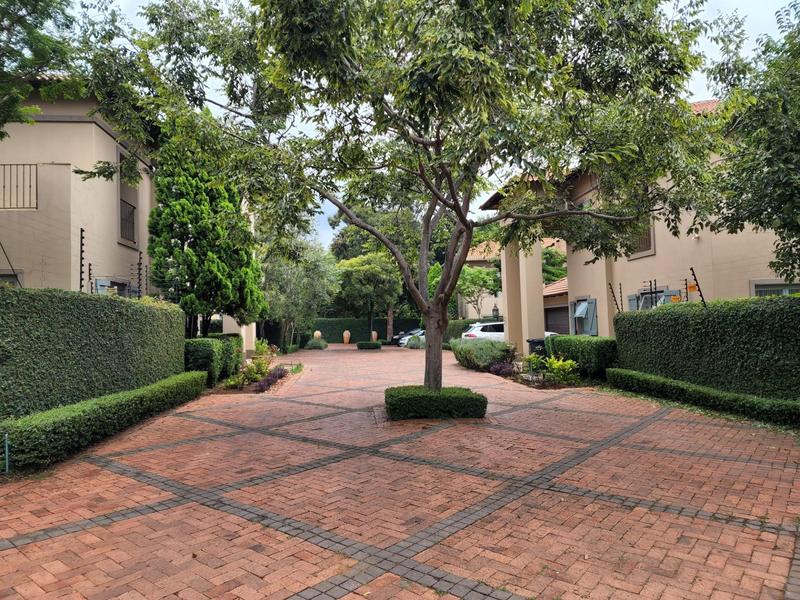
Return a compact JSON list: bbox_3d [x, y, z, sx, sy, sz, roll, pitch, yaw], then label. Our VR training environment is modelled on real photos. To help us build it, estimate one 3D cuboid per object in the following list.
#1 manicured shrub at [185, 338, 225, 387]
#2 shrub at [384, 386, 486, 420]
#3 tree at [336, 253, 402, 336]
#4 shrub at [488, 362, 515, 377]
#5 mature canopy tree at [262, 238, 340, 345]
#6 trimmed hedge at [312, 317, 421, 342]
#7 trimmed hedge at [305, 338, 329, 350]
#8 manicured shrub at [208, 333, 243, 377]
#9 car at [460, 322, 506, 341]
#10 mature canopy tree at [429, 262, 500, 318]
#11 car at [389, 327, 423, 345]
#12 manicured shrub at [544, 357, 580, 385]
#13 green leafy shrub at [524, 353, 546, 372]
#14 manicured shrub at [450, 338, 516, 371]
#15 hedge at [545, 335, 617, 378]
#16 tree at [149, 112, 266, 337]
[{"bbox_3d":[-5.513,1.748,14.400,1.350,1.250,1.150,-2,-3,-5],"label":"manicured shrub"},{"bbox_3d":[0.604,1.803,9.488,1.600,0.350,1.550,0,-3,-6],"label":"shrub"},{"bbox_3d":[-2.324,-0.038,40.500,5.000,7.000,4.900,-2,-3,-5],"label":"tree"},{"bbox_3d":[3.068,2.072,16.010,0.730,0.410,0.680,0,-3,-6],"label":"shrub"},{"bbox_3d":[-6.187,-0.303,32.664,4.700,6.900,4.500,0,-3,-6],"label":"mature canopy tree"},{"bbox_3d":[-3.473,3.013,52.000,10.800,2.450,1.100,-2,-3,-5],"label":"trimmed hedge"},{"bbox_3d":[-5.487,2.895,34.917,1.550,0.720,1.400,0,-3,-6],"label":"trimmed hedge"},{"bbox_3d":[-5.925,1.833,17.400,1.400,1.350,1.400,-2,-3,-5],"label":"manicured shrub"},{"bbox_3d":[5.622,1.967,26.800,4.550,1.660,1.850,-1,-3,-7],"label":"car"},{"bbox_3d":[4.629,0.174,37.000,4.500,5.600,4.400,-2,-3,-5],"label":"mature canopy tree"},{"bbox_3d":[1.464,2.831,42.335,4.350,1.470,1.780,1,-3,-30],"label":"car"},{"bbox_3d":[4.174,1.801,13.767,0.820,0.720,0.750,0,-3,-6],"label":"manicured shrub"},{"bbox_3d":[4.257,1.995,16.700,0.720,0.680,0.700,-2,-3,-5],"label":"green leafy shrub"},{"bbox_3d":[3.092,2.023,19.800,2.200,1.100,2.900,-2,-3,-5],"label":"manicured shrub"},{"bbox_3d":[5.115,1.640,15.027,1.950,1.150,0.950,0,-3,-6],"label":"hedge"},{"bbox_3d":[-5.978,-1.681,16.692,3.500,8.100,3.400,0,-3,-6],"label":"tree"}]

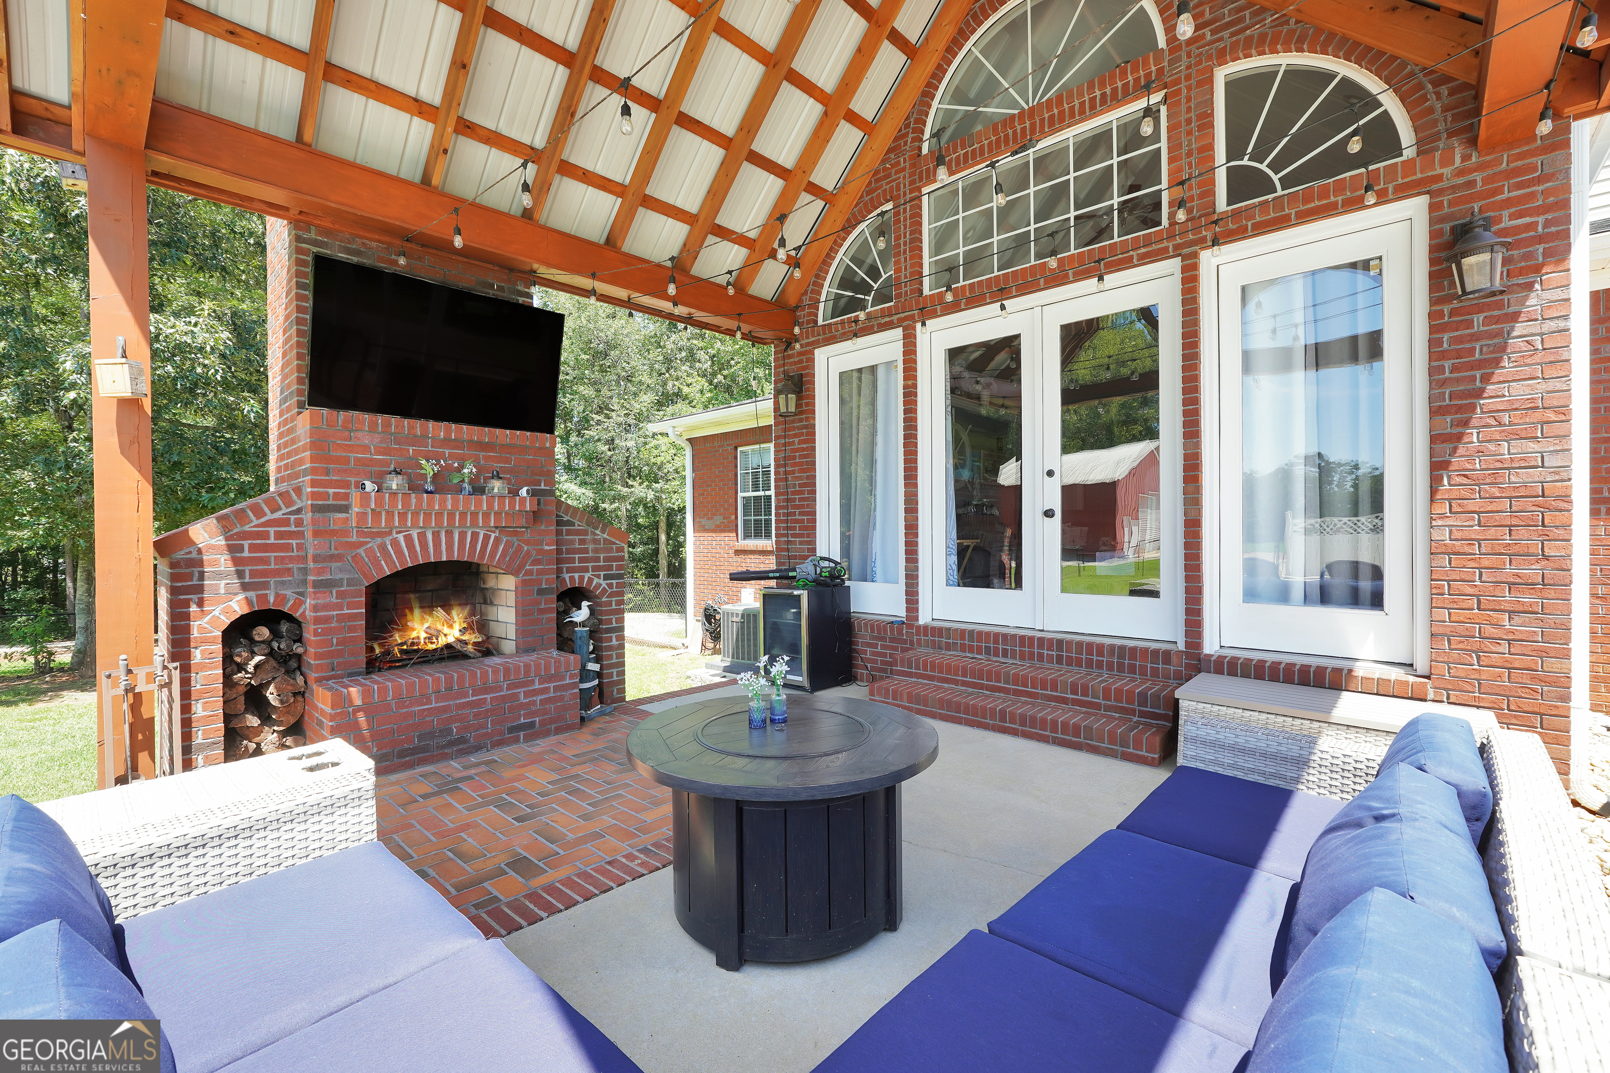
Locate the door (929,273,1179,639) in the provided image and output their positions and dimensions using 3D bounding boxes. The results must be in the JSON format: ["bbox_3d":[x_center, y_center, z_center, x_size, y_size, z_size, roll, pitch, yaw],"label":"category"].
[{"bbox_3d":[1.734,-0.498,4.973,1.828,2.389,0.100,0,1,43],"label":"door"}]

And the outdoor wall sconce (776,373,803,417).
[{"bbox_3d":[-0.151,-1.365,6.490,0.230,0.430,0.260,0,1,43],"label":"outdoor wall sconce"}]

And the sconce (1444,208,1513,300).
[{"bbox_3d":[3.284,-1.369,3.295,0.230,0.430,0.260,0,1,43],"label":"sconce"}]

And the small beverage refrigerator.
[{"bbox_3d":[0.033,0.894,6.063,0.555,0.870,0.550,0,1,43],"label":"small beverage refrigerator"}]

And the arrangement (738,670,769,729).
[{"bbox_3d":[-0.195,0.636,2.613,0.105,0.210,0.105,-1,1,0],"label":"arrangement"}]

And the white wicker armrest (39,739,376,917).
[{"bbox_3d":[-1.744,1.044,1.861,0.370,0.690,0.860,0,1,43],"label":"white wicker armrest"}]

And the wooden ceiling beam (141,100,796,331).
[{"bbox_3d":[-1.726,-2.063,4.993,0.200,0.240,4.579,0,1,43],"label":"wooden ceiling beam"}]

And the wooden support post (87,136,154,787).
[{"bbox_3d":[-3.328,-0.239,3.267,0.196,3.260,0.198,0,1,43],"label":"wooden support post"}]

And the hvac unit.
[{"bbox_3d":[-0.623,1.391,9.517,0.800,0.770,0.800,0,1,43],"label":"hvac unit"}]

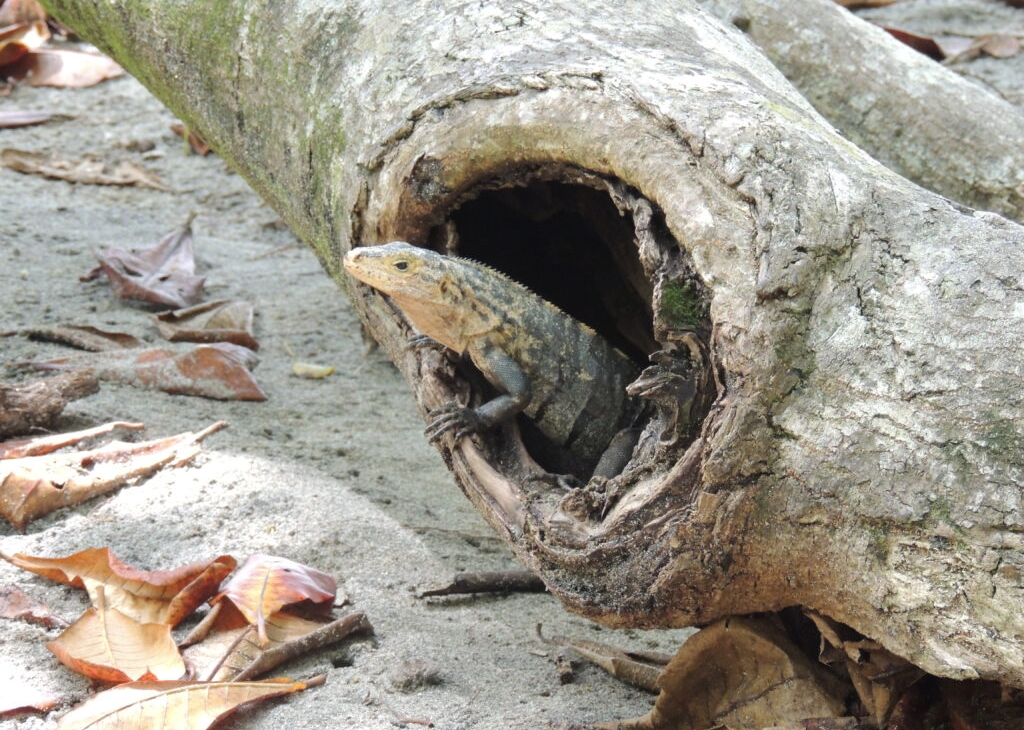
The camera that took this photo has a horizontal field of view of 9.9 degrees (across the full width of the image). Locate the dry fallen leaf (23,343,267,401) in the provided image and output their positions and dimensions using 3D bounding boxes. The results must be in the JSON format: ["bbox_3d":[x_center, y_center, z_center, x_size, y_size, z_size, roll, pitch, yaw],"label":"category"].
[{"bbox_3d":[-0.269,0.004,4.345,0.166,0.020,0.066,3,20,9],"label":"dry fallen leaf"}]

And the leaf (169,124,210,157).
[{"bbox_3d":[-0.260,-0.186,4.872,0.047,0.018,0.030,16,25,37],"label":"leaf"}]

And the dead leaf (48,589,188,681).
[{"bbox_3d":[-0.258,0.177,3.857,0.084,0.029,0.104,0,20,0],"label":"dead leaf"}]

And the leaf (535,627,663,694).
[{"bbox_3d":[0.064,0.194,3.825,0.098,0.019,0.037,17,26,39],"label":"leaf"}]

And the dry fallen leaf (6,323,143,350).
[{"bbox_3d":[-0.327,-0.021,4.425,0.100,0.012,0.039,5,21,14],"label":"dry fallen leaf"}]

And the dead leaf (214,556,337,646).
[{"bbox_3d":[-0.155,0.155,3.918,0.076,0.029,0.088,0,20,0],"label":"dead leaf"}]

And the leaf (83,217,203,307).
[{"bbox_3d":[-0.284,-0.080,4.555,0.074,0.034,0.103,-5,21,-14],"label":"leaf"}]

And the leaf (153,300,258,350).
[{"bbox_3d":[-0.230,-0.031,4.441,0.072,0.019,0.053,3,20,8],"label":"leaf"}]

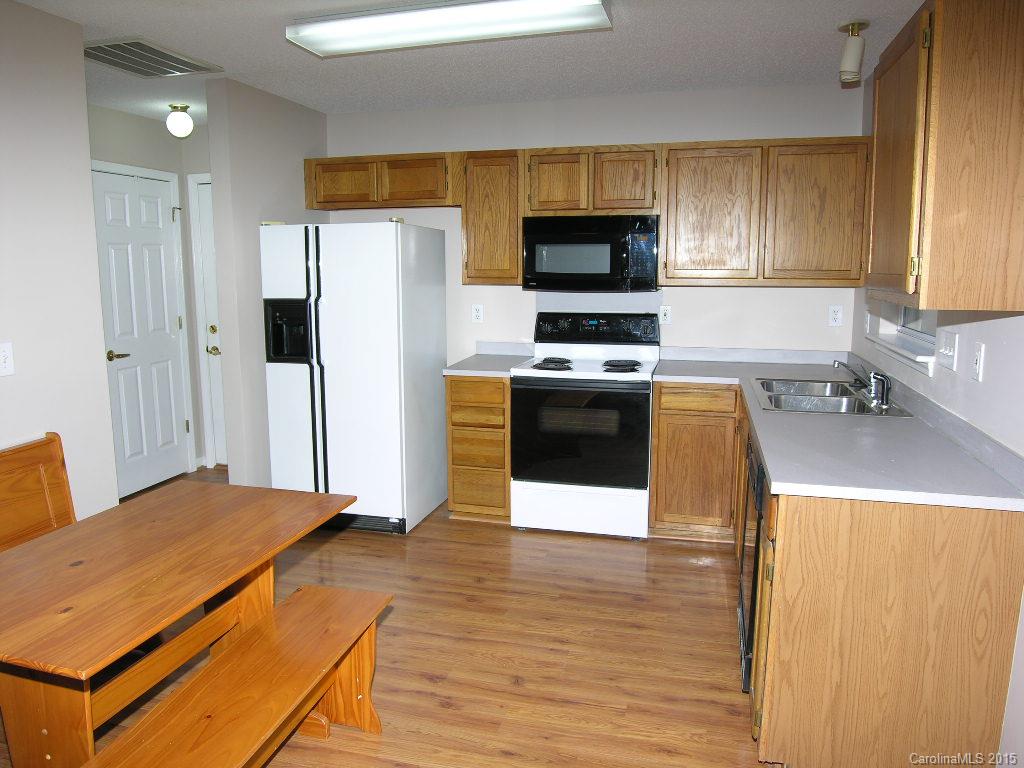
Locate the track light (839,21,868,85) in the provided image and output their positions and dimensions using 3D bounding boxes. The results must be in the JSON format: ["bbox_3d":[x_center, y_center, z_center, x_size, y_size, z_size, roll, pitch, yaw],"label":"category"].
[{"bbox_3d":[1.394,-1.350,2.914,0.124,0.235,0.124,3,9,15],"label":"track light"}]

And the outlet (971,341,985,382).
[{"bbox_3d":[1.394,-0.061,2.128,0.010,0.115,0.073,3,9,15],"label":"outlet"}]

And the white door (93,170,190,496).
[{"bbox_3d":[-2.466,-0.325,4.714,0.042,2.036,0.680,3,9,15],"label":"white door"}]

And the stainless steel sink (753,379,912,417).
[{"bbox_3d":[1.356,0.130,3.143,0.540,0.170,0.855,3,9,15],"label":"stainless steel sink"}]

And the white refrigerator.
[{"bbox_3d":[-0.900,-0.069,4.245,0.831,1.696,0.690,3,9,15],"label":"white refrigerator"}]

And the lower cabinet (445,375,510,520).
[{"bbox_3d":[-0.111,0.337,4.324,0.395,0.874,0.622,3,9,15],"label":"lower cabinet"}]

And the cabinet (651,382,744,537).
[{"bbox_3d":[1.037,0.386,4.023,0.450,0.876,0.622,3,9,15],"label":"cabinet"}]

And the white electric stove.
[{"bbox_3d":[0.438,0.208,4.115,0.761,1.196,0.675,3,9,15],"label":"white electric stove"}]

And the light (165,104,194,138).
[{"bbox_3d":[-2.037,-1.613,4.368,0.156,0.190,0.156,3,9,15],"label":"light"}]

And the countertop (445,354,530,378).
[{"bbox_3d":[-0.113,-0.114,4.245,0.397,0.040,0.634,3,9,15],"label":"countertop"}]

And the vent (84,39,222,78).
[{"bbox_3d":[-1.751,-1.547,3.396,0.485,0.020,0.545,3,9,15],"label":"vent"}]

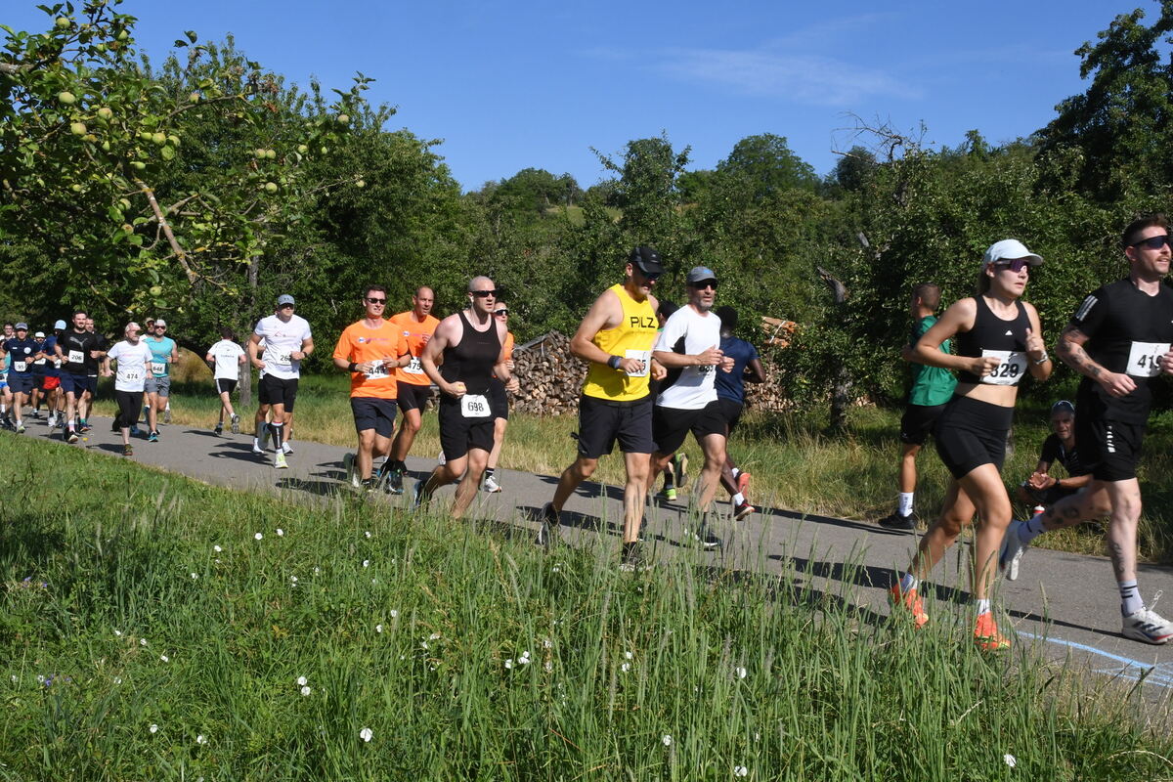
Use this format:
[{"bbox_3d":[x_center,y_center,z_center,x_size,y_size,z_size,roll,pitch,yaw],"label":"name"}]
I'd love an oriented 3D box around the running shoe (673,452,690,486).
[{"bbox_3d":[0.806,0.662,10.750,0.115,0.290,0.105,8,8,43],"label":"running shoe"}]

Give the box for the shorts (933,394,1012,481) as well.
[{"bbox_3d":[1.562,0.187,5.120,0.320,0.335,0.265,0,1,-36],"label":"shorts"}]

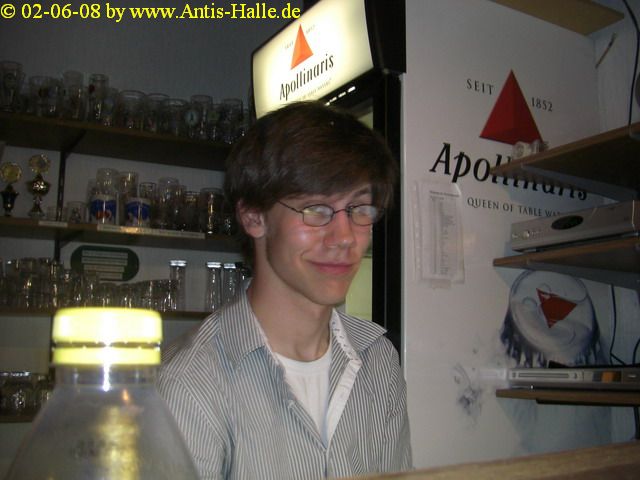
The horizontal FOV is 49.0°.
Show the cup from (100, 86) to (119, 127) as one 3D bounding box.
[{"bbox_3d":[-0.638,-0.394,2.124,0.057,0.123,0.057,0,-9,0],"label":"cup"}]

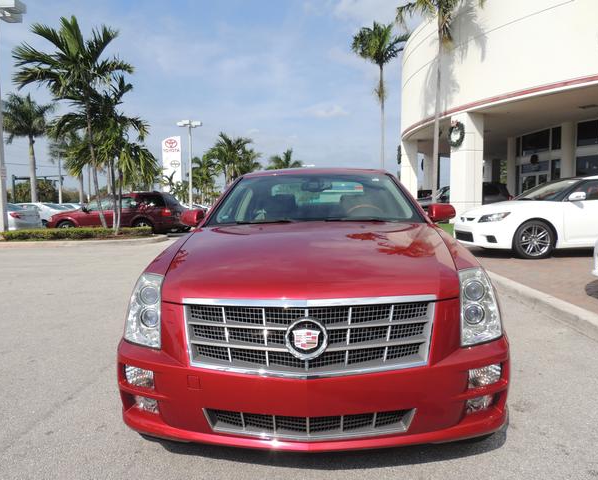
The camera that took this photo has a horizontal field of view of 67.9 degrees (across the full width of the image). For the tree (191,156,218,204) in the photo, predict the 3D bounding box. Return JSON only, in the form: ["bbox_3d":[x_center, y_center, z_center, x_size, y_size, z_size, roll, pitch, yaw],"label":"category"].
[{"bbox_3d":[-9.967,-5.506,47.238,2.900,6.700,2.900,0,4,4],"label":"tree"}]

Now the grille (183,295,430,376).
[{"bbox_3d":[0.043,0.357,1.661,0.960,0.280,0.170,0,4,4],"label":"grille"}]

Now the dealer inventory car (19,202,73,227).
[{"bbox_3d":[-13.400,-1.203,21.900,4.700,1.460,1.800,0,4,3],"label":"dealer inventory car"}]

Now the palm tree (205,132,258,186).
[{"bbox_3d":[-5.580,-5.241,37.265,4.200,7.470,4.000,0,4,4],"label":"palm tree"}]

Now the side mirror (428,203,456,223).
[{"bbox_3d":[1.047,-0.198,3.250,0.210,0.140,0.130,0,4,4],"label":"side mirror"}]

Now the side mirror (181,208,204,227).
[{"bbox_3d":[-0.803,-0.167,3.360,0.200,0.140,0.130,0,4,4],"label":"side mirror"}]

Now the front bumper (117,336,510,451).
[{"bbox_3d":[0.044,0.579,1.855,1.820,0.360,0.560,0,4,3],"label":"front bumper"}]

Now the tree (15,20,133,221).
[{"bbox_3d":[-7.438,-3.827,14.700,4.000,7.300,3.800,0,4,0],"label":"tree"}]

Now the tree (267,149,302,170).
[{"bbox_3d":[-1.423,-5.292,42.240,3.500,6.760,3.500,0,4,4],"label":"tree"}]

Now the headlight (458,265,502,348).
[{"bbox_3d":[0.790,0.288,1.959,0.260,0.310,0.400,0,4,3],"label":"headlight"}]

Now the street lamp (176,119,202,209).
[{"bbox_3d":[-8.339,-5.271,34.285,1.950,8.020,1.700,0,4,4],"label":"street lamp"}]

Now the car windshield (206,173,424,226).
[{"bbox_3d":[0.125,-0.344,3.276,1.500,0.420,0.850,0,4,3],"label":"car windshield"}]

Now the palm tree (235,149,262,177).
[{"bbox_3d":[-4.330,-4.815,38.000,2.700,6.040,2.700,0,4,0],"label":"palm tree"}]

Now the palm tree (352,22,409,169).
[{"bbox_3d":[5.327,-7.699,29.000,3.800,13.030,3.700,0,4,0],"label":"palm tree"}]

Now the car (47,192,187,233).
[{"bbox_3d":[-7.150,-1.005,17.200,5.000,1.680,1.870,0,4,1],"label":"car"}]

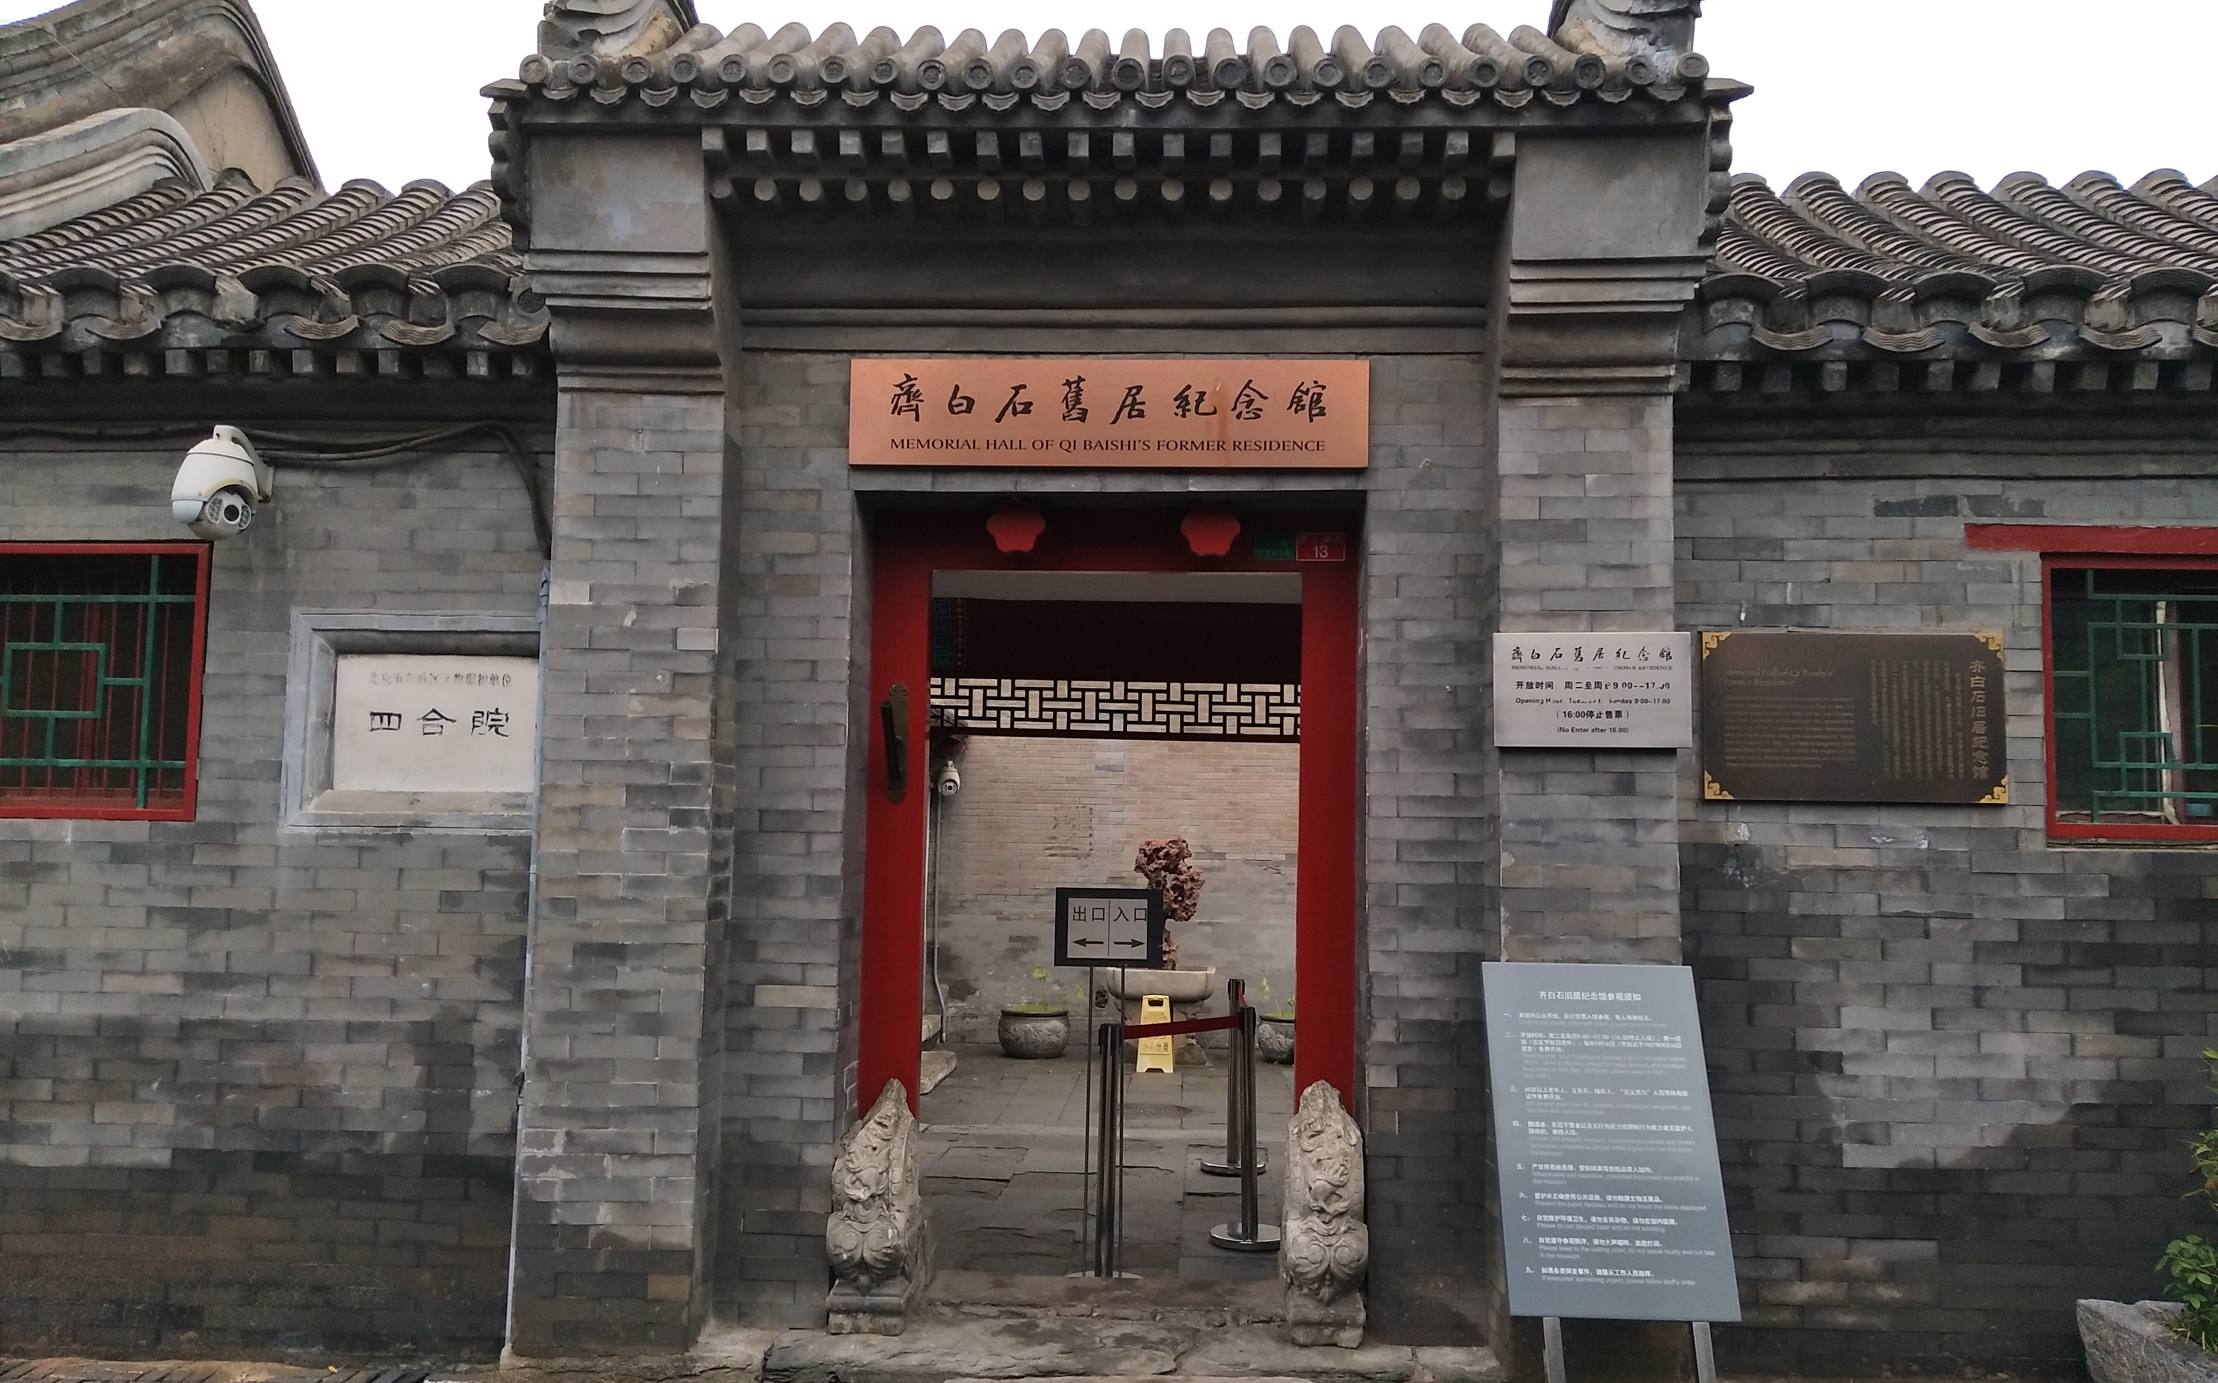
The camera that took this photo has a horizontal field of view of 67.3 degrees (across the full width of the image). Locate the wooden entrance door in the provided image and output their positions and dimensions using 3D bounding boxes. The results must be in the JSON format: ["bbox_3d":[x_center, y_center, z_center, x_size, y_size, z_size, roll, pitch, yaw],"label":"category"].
[{"bbox_3d":[0.002,0.589,5.190,1.527,2.349,0.152,1,-5,3],"label":"wooden entrance door"}]

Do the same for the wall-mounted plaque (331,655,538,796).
[{"bbox_3d":[-2.074,0.102,5.132,0.630,0.413,0.050,1,-5,4],"label":"wall-mounted plaque"}]

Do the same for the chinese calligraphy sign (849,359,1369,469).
[{"bbox_3d":[-0.002,-0.828,5.012,1.560,0.326,0.050,1,-5,3],"label":"chinese calligraphy sign"}]

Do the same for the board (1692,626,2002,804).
[{"bbox_3d":[2.150,0.075,4.822,0.857,0.500,0.045,1,-5,3],"label":"board"}]

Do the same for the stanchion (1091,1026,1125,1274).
[{"bbox_3d":[-0.011,1.699,6.134,0.320,0.930,0.320,1,-5,3],"label":"stanchion"}]

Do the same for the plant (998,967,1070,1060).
[{"bbox_3d":[-0.610,2.647,13.794,0.594,0.694,0.594,1,-5,3],"label":"plant"}]

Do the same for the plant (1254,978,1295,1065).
[{"bbox_3d":[1.547,2.710,13.813,0.595,0.642,0.595,1,-5,3],"label":"plant"}]

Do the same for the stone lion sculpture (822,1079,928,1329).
[{"bbox_3d":[-0.667,1.485,4.877,0.228,0.655,0.416,1,-5,3],"label":"stone lion sculpture"}]

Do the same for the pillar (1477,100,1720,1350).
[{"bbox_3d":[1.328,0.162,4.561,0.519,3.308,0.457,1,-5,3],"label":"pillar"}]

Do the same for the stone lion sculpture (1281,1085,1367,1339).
[{"bbox_3d":[0.628,1.522,4.962,0.245,0.725,0.400,1,-5,3],"label":"stone lion sculpture"}]

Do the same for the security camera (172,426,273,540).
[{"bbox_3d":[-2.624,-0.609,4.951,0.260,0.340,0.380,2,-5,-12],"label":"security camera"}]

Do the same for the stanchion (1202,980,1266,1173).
[{"bbox_3d":[0.616,1.855,8.118,0.325,0.910,0.325,1,-5,3],"label":"stanchion"}]

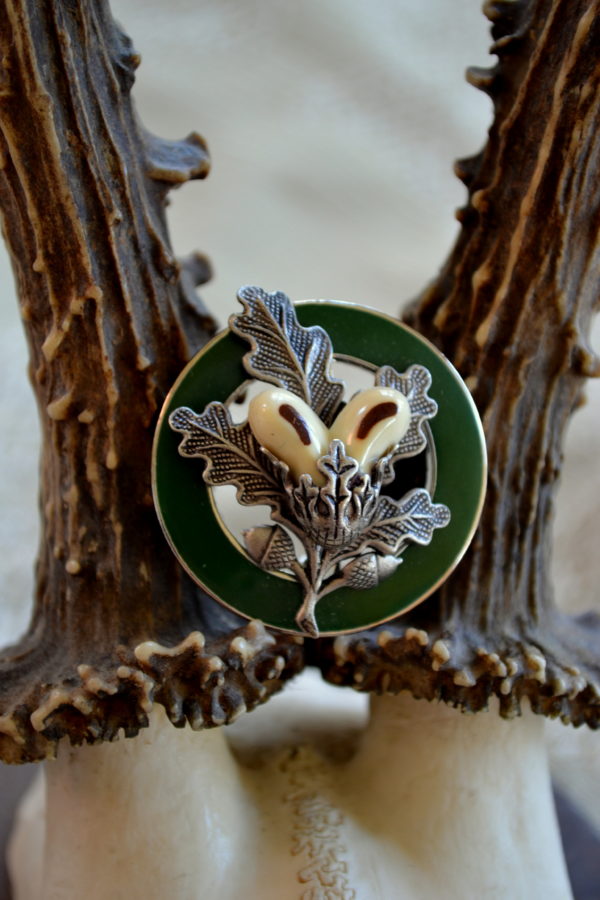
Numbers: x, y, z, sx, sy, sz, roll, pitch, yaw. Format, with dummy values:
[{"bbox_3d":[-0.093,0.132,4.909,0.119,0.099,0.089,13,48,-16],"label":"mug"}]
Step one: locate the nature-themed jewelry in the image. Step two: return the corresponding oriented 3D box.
[{"bbox_3d":[0.002,0.001,0.213,0.040,0.042,0.011,0,0,0],"label":"nature-themed jewelry"}]

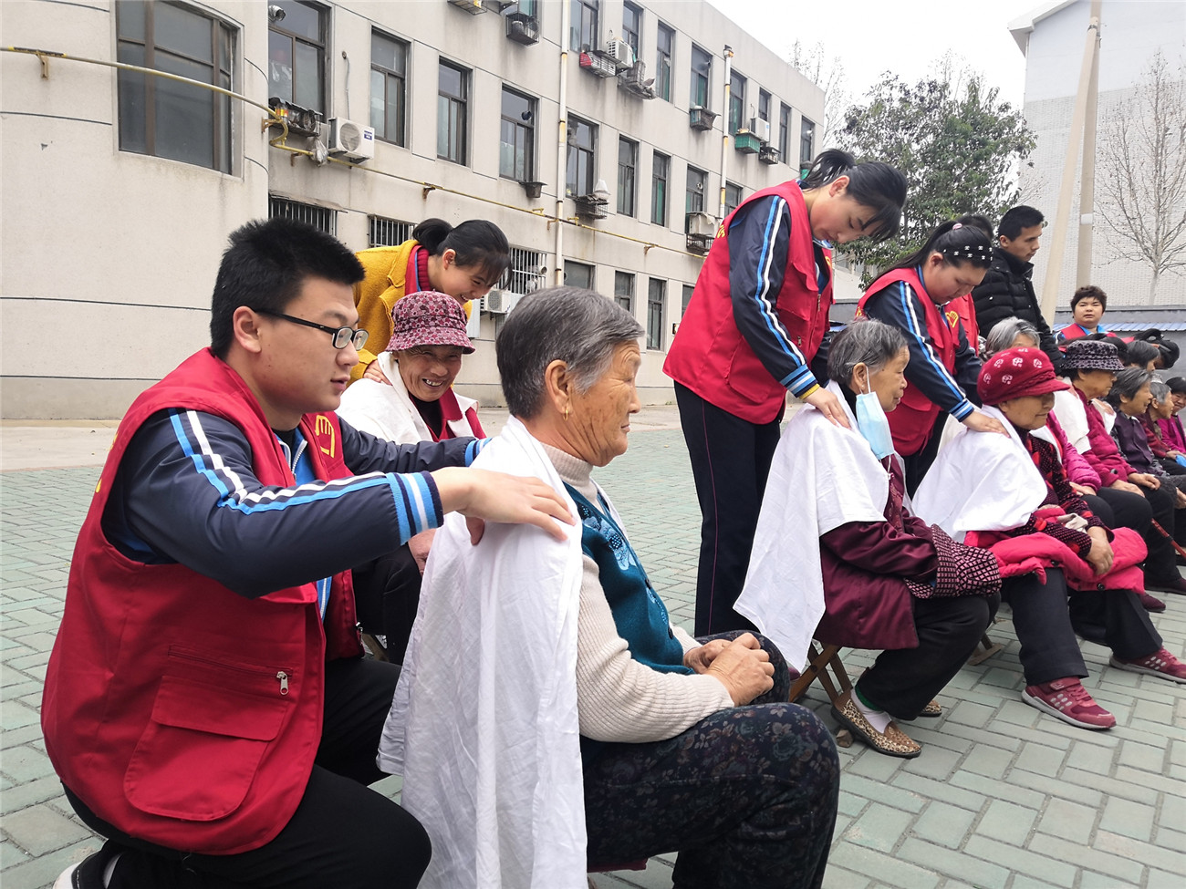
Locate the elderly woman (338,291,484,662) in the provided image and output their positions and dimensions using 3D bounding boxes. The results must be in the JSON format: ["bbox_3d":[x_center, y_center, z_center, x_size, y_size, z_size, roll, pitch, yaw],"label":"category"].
[{"bbox_3d":[-0.417,0.181,2.286,0.500,1.100,0.720,-1,6,-28],"label":"elderly woman"}]

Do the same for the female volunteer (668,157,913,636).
[{"bbox_3d":[0.520,-0.005,2.507,0.620,1.500,0.470,5,6,28],"label":"female volunteer"}]

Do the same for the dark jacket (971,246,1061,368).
[{"bbox_3d":[1.829,-0.494,3.946,0.420,0.660,0.480,6,6,38],"label":"dark jacket"}]

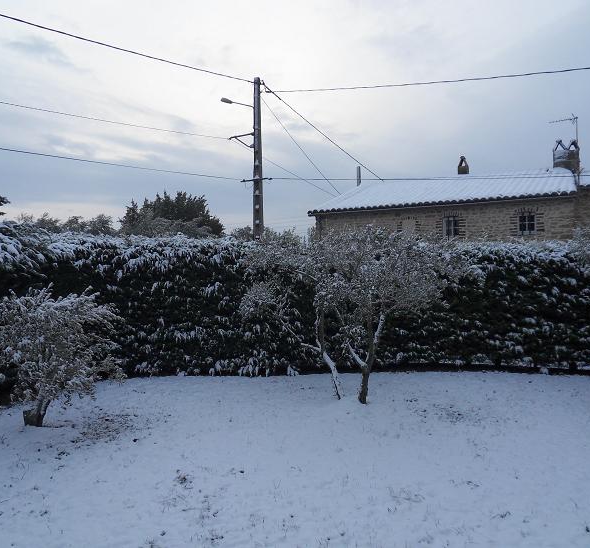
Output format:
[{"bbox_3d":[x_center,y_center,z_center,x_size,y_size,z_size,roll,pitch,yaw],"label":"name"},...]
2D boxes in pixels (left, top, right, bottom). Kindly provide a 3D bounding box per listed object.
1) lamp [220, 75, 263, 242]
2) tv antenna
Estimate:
[{"bbox_3d":[-1.872,-2.565,18.110,1.550,8.950,0.420,-1,-1,22],"label":"lamp"},{"bbox_3d":[10.925,-5.919,20.733,1.300,1.320,0.420,-1,-1,28],"label":"tv antenna"}]

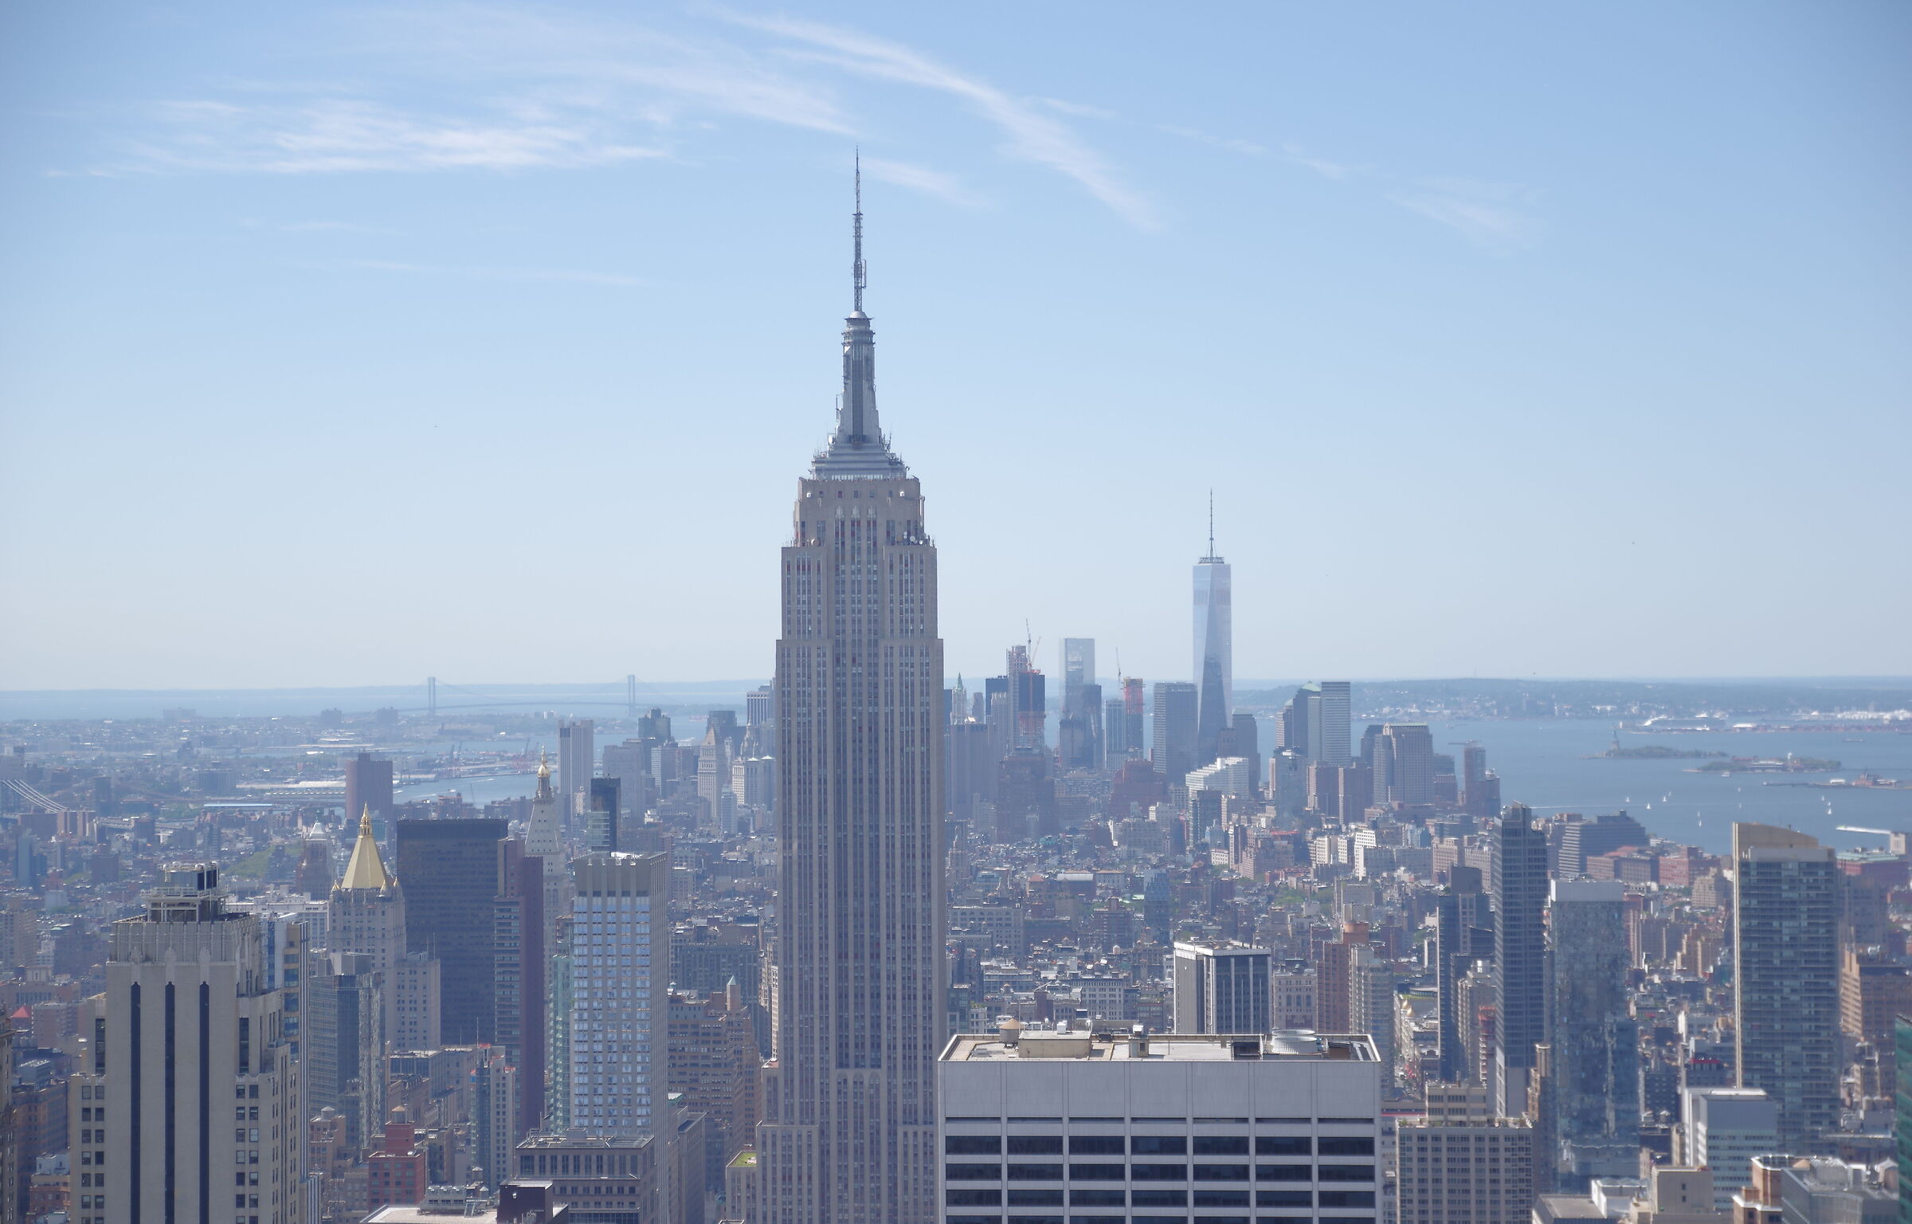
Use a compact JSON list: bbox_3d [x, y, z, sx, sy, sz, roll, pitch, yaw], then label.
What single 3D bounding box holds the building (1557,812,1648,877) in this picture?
[{"bbox_3d":[749.010,274.700,4110.000,82.000,79.000,62.000,0,-1,-17],"label":"building"}]

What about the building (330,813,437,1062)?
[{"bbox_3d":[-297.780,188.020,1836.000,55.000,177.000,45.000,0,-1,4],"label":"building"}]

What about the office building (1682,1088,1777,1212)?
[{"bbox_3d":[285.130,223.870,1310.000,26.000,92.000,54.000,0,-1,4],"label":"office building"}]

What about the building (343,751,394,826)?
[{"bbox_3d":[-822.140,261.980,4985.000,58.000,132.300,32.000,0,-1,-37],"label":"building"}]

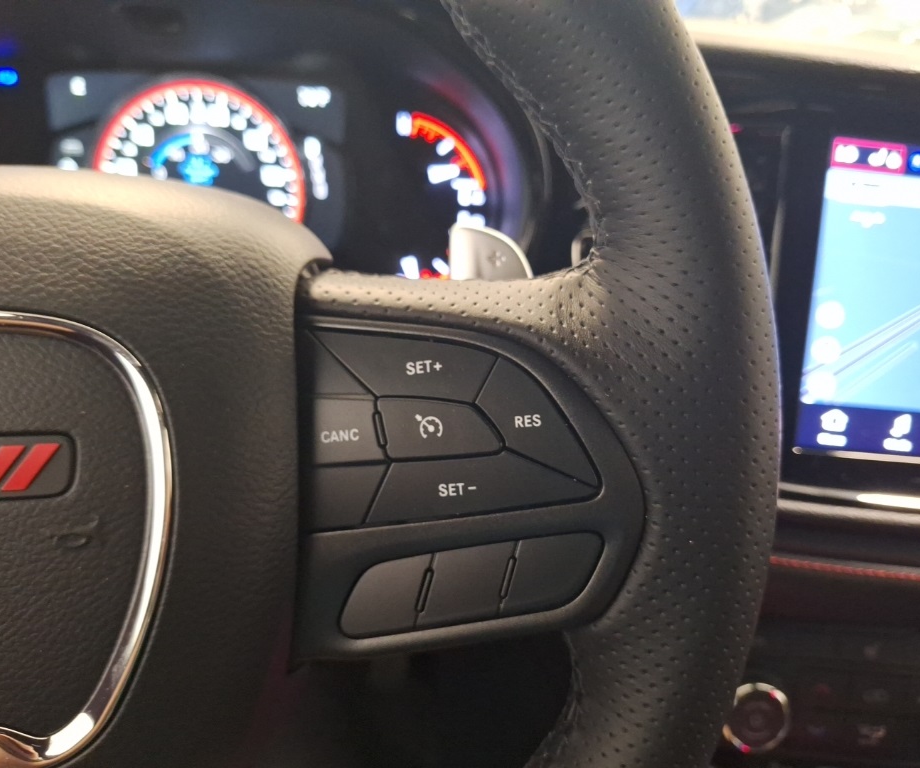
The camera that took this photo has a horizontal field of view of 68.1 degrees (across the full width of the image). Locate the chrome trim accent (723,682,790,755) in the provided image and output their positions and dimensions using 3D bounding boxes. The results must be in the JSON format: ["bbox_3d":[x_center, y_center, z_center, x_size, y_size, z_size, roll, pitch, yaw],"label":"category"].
[{"bbox_3d":[0.125,0.141,0.287,0.029,0.030,0.011,7,-8,4],"label":"chrome trim accent"}]

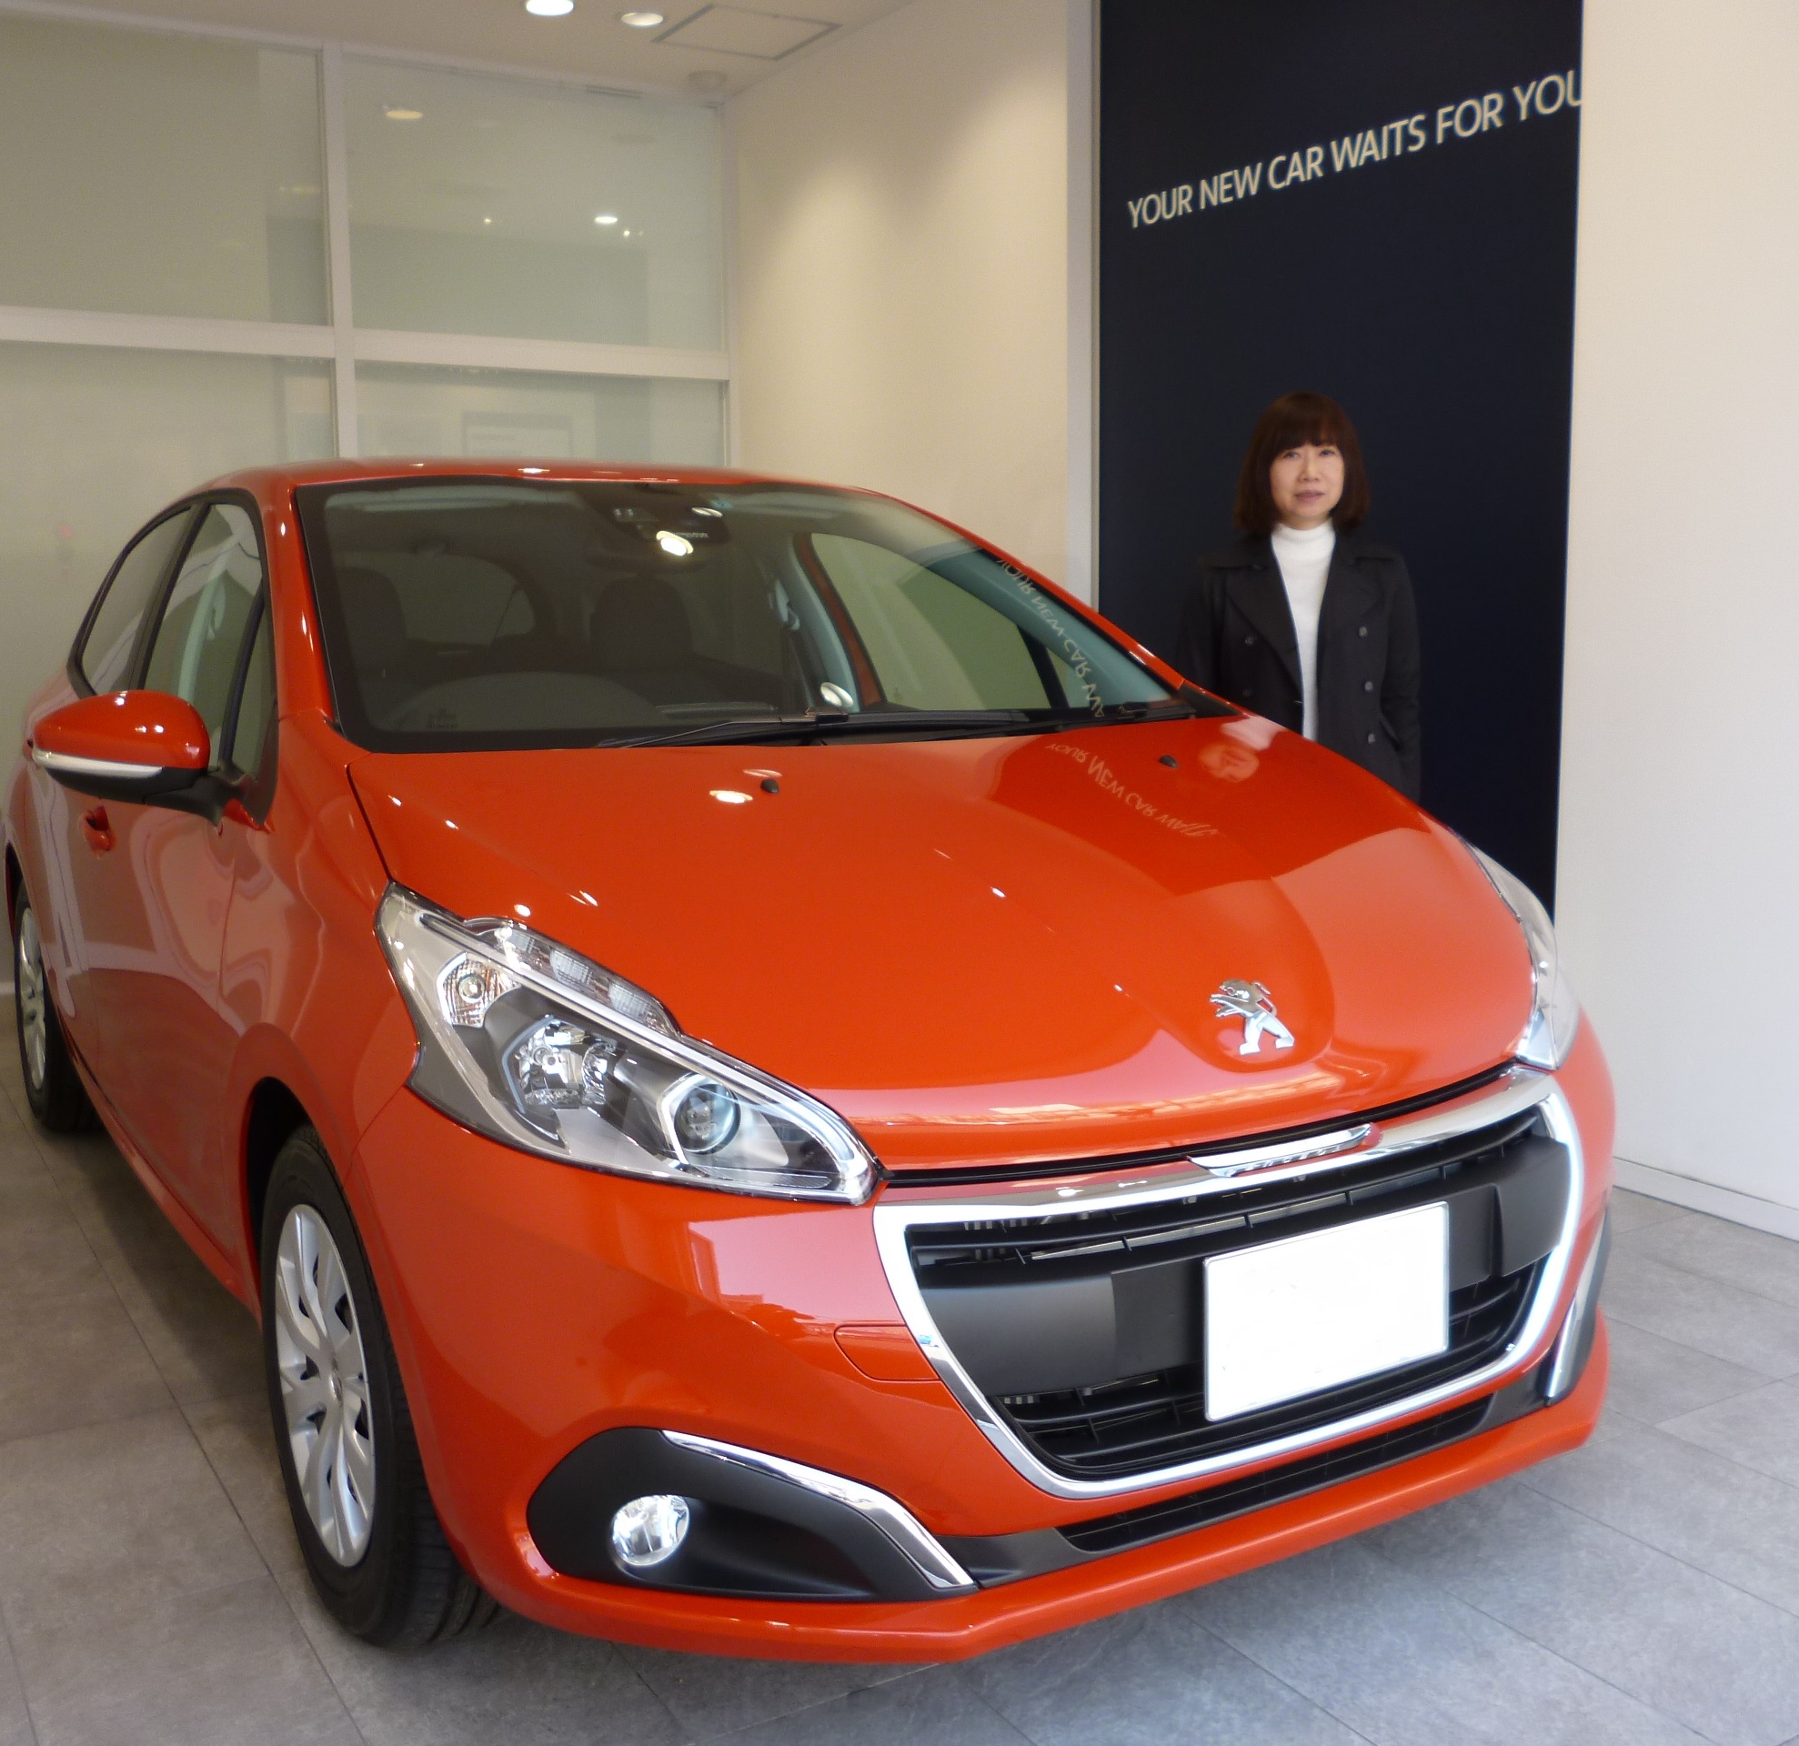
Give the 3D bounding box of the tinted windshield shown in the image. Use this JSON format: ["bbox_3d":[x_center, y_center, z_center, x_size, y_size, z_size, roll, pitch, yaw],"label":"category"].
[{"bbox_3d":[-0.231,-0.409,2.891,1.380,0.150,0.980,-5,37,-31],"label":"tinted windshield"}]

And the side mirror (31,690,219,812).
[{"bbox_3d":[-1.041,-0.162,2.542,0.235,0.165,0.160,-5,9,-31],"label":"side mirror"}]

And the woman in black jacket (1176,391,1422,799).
[{"bbox_3d":[0.770,-0.143,3.704,0.480,1.575,0.290,1,8,12],"label":"woman in black jacket"}]

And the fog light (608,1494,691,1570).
[{"bbox_3d":[-0.235,0.618,1.770,0.078,0.075,0.050,-5,9,-31],"label":"fog light"}]

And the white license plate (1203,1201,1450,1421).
[{"bbox_3d":[0.437,0.438,1.900,0.330,0.165,0.018,-5,7,-31],"label":"white license plate"}]

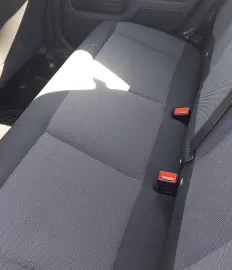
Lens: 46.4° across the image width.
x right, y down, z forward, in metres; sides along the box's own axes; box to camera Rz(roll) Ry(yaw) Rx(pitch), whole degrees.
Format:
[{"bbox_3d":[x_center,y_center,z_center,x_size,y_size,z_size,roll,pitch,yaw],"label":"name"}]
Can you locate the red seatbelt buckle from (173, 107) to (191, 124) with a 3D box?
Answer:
[{"bbox_3d":[0.244,-0.066,1.000,0.053,0.074,0.029,2,59,13],"label":"red seatbelt buckle"}]

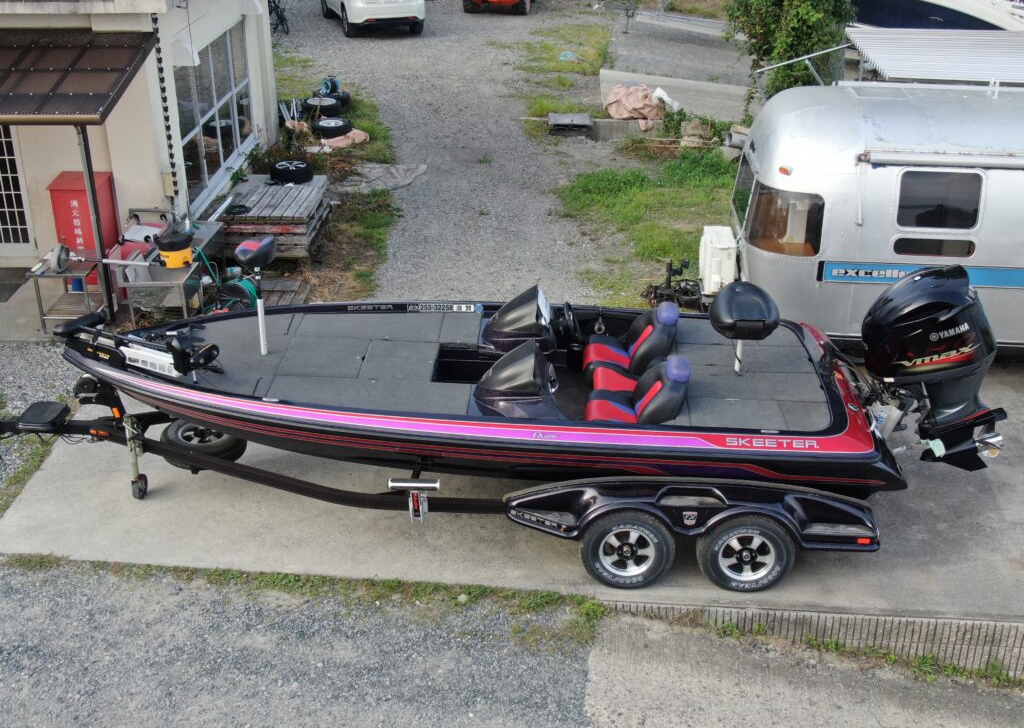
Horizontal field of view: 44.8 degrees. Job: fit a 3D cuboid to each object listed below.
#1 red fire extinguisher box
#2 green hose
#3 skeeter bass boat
[{"bbox_3d":[-4.995,-1.586,14.600,0.616,1.230,0.500,0,24,1],"label":"red fire extinguisher box"},{"bbox_3d":[-3.160,-0.916,13.801,0.680,0.640,0.500,0,24,0],"label":"green hose"},{"bbox_3d":[-0.164,0.147,9.582,7.790,2.120,2.450,2,24,4],"label":"skeeter bass boat"}]

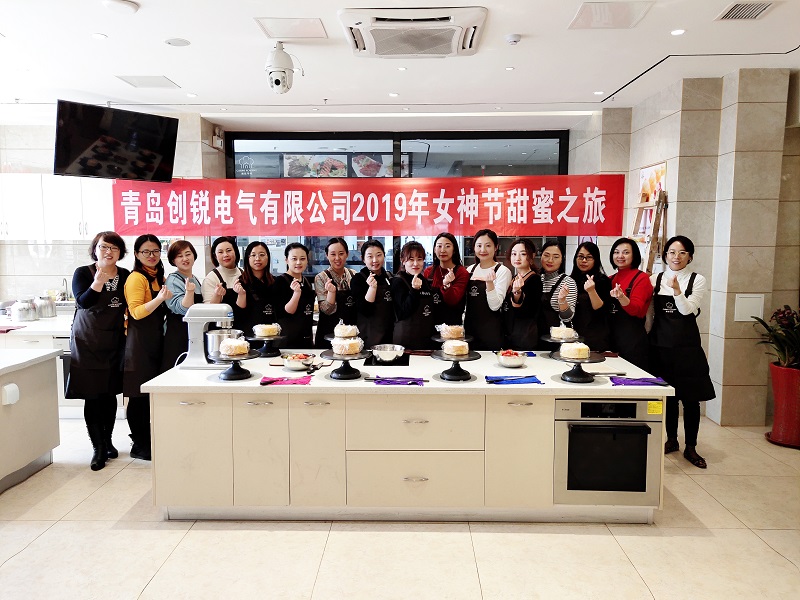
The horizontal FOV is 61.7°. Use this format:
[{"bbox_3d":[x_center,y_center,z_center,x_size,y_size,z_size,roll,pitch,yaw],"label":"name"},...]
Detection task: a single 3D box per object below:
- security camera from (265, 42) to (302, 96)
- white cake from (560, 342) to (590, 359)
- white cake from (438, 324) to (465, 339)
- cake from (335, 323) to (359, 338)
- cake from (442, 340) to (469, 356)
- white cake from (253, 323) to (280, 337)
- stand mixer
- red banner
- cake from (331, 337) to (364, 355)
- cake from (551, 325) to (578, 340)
[{"bbox_3d":[-0.850,-1.657,4.790,0.233,0.381,0.223,0,5,4],"label":"security camera"},{"bbox_3d":[1.024,0.292,3.911,0.173,0.079,0.173,0,5,1],"label":"white cake"},{"bbox_3d":[0.368,0.221,4.695,0.170,0.082,0.170,0,5,1],"label":"white cake"},{"bbox_3d":[-0.376,0.216,4.721,0.166,0.089,0.166,0,5,1],"label":"cake"},{"bbox_3d":[0.332,0.290,3.976,0.153,0.074,0.153,0,5,1],"label":"cake"},{"bbox_3d":[-0.948,0.217,4.764,0.178,0.081,0.178,0,5,1],"label":"white cake"},{"bbox_3d":[-1.214,0.230,4.369,0.371,0.406,0.262,0,5,1],"label":"stand mixer"},{"bbox_3d":[-0.466,-1.059,7.595,5.835,0.663,0.020,0,5,6],"label":"red banner"},{"bbox_3d":[-0.317,0.282,4.010,0.180,0.087,0.180,0,5,1],"label":"cake"},{"bbox_3d":[1.138,0.222,4.658,0.170,0.084,0.170,0,5,1],"label":"cake"}]

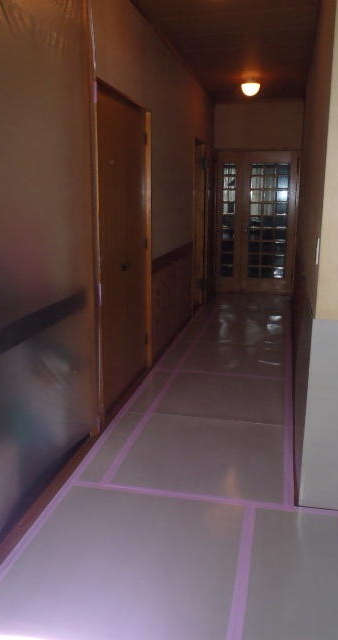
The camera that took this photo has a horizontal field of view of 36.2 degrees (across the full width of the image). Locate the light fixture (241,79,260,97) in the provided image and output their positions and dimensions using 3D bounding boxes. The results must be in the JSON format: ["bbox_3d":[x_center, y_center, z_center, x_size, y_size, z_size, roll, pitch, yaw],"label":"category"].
[{"bbox_3d":[0.943,-2.674,5.975,0.210,0.170,0.210,3,14,12],"label":"light fixture"}]

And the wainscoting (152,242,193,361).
[{"bbox_3d":[0.070,-0.279,5.369,0.040,0.890,2.030,3,14,12],"label":"wainscoting"}]

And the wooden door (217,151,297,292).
[{"bbox_3d":[1.248,-1.391,7.533,1.130,2.080,0.120,3,14,12],"label":"wooden door"}]

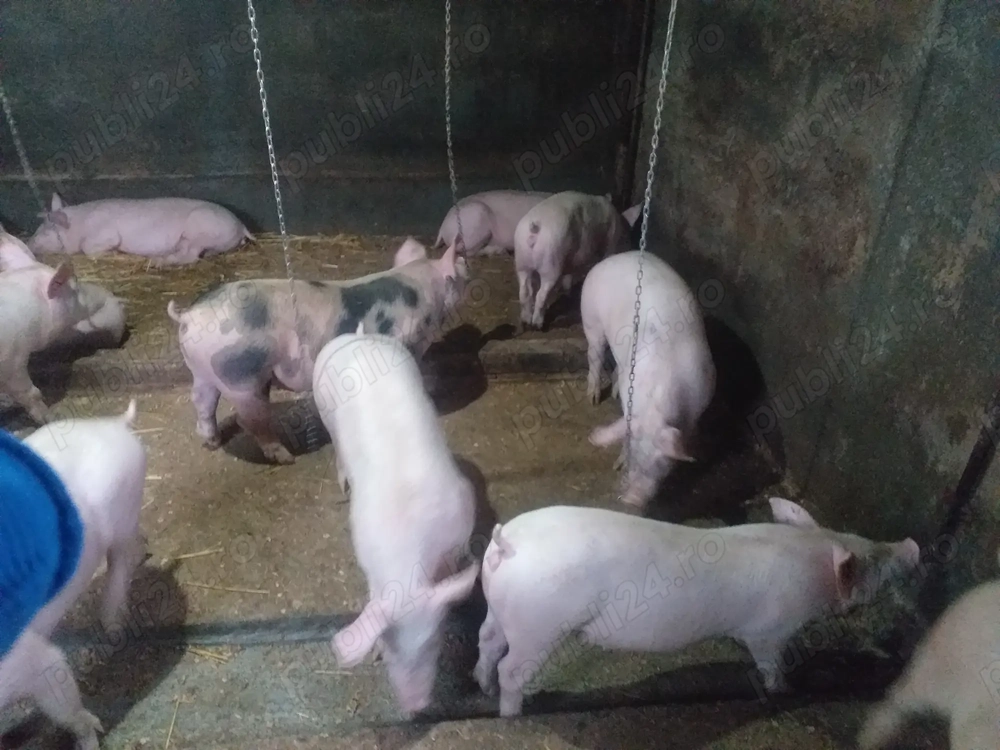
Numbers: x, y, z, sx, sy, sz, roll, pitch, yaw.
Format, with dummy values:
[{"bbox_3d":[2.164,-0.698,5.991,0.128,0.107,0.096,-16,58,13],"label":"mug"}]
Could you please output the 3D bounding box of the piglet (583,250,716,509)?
[{"bbox_3d":[0.440,-0.004,2.356,0.310,0.510,0.820,3,32,4],"label":"piglet"}]

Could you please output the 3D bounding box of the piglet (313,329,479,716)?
[{"bbox_3d":[-0.265,0.303,1.864,0.320,0.510,0.880,-8,33,-12],"label":"piglet"}]

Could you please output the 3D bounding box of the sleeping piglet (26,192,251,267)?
[{"bbox_3d":[-1.540,-0.666,3.369,0.900,0.290,0.300,0,32,0],"label":"sleeping piglet"}]

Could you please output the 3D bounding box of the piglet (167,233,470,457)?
[{"bbox_3d":[-0.530,-0.069,2.422,0.880,0.550,0.290,-11,34,-18],"label":"piglet"}]

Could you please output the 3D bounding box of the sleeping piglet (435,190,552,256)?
[{"bbox_3d":[0.130,-0.689,3.414,0.840,0.280,0.270,0,32,0],"label":"sleeping piglet"}]

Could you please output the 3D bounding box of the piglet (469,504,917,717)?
[{"bbox_3d":[0.395,0.474,1.581,0.880,0.520,0.290,-2,32,-3],"label":"piglet"}]

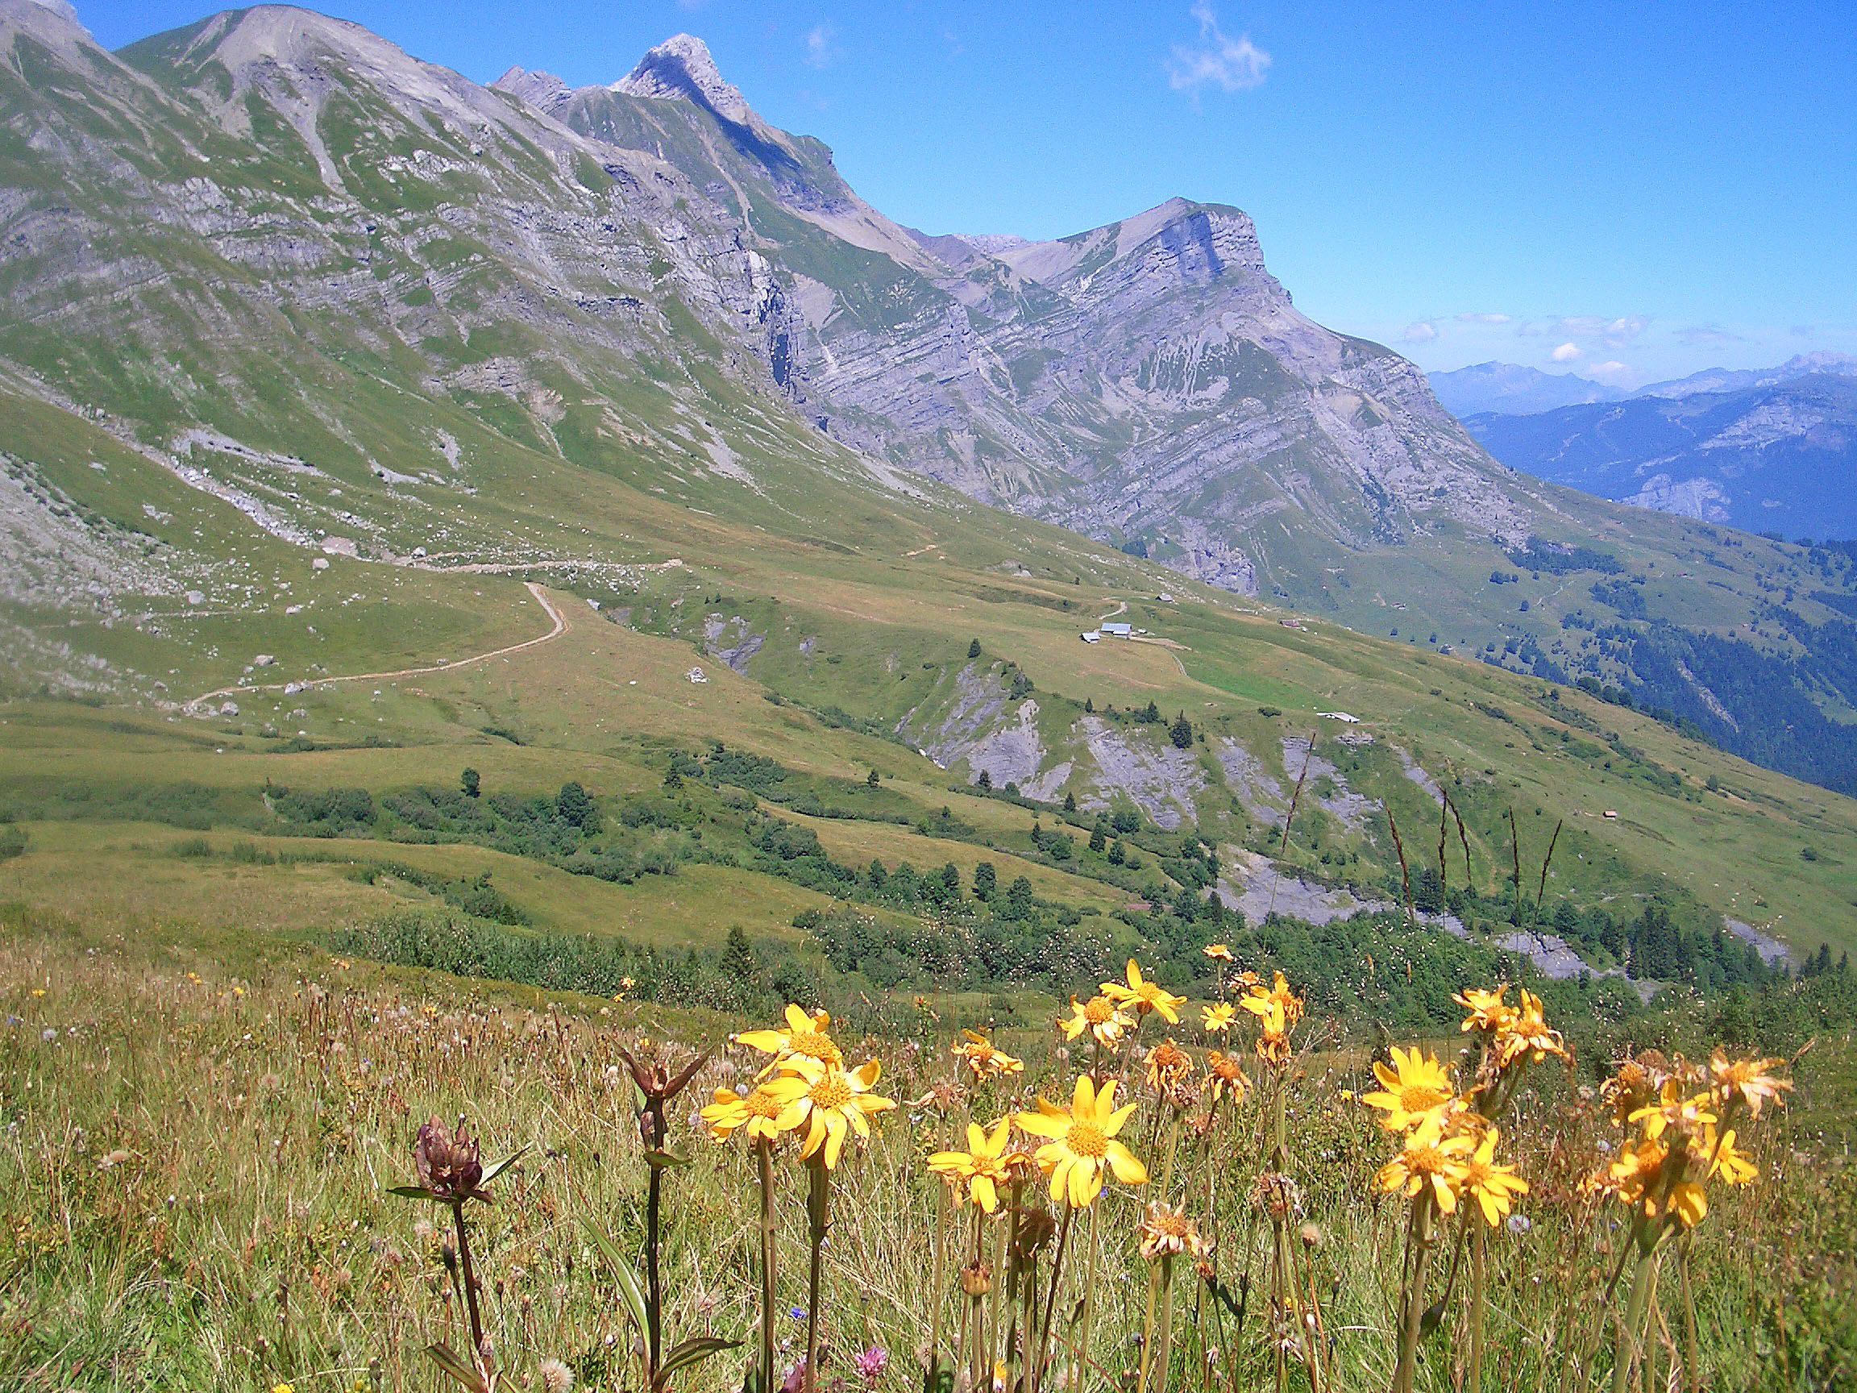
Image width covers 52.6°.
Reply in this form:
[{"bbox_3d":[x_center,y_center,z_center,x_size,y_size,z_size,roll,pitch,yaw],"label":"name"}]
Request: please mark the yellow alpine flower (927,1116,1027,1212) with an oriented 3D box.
[{"bbox_3d":[0.028,0.269,1.080,0.058,0.056,0.040,0,-27,1],"label":"yellow alpine flower"}]

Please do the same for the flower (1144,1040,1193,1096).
[{"bbox_3d":[0.162,0.251,1.270,0.033,0.037,0.034,0,-17,7],"label":"flower"}]

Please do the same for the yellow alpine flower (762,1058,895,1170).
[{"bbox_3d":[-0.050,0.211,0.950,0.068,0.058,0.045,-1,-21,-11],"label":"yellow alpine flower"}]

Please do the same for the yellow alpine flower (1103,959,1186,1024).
[{"bbox_3d":[0.152,0.208,1.320,0.058,0.045,0.052,0,-17,2],"label":"yellow alpine flower"}]

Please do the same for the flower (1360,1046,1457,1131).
[{"bbox_3d":[0.257,0.211,1.000,0.053,0.049,0.040,1,-26,19],"label":"flower"}]

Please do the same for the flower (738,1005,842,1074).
[{"bbox_3d":[-0.072,0.182,0.980,0.058,0.042,0.050,-1,-32,-9],"label":"flower"}]

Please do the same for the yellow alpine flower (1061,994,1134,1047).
[{"bbox_3d":[0.114,0.219,1.270,0.049,0.037,0.042,1,-22,10],"label":"yellow alpine flower"}]

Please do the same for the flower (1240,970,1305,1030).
[{"bbox_3d":[0.242,0.214,1.320,0.046,0.043,0.040,0,-17,0],"label":"flower"}]

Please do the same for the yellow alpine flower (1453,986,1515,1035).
[{"bbox_3d":[0.326,0.186,1.100,0.038,0.033,0.038,1,-16,17],"label":"yellow alpine flower"}]

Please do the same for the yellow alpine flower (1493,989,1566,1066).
[{"bbox_3d":[0.347,0.190,1.080,0.042,0.044,0.042,1,-16,13],"label":"yellow alpine flower"}]

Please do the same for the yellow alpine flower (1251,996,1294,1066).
[{"bbox_3d":[0.242,0.235,1.320,0.029,0.049,0.032,1,-12,10],"label":"yellow alpine flower"}]

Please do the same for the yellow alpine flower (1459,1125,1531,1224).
[{"bbox_3d":[0.307,0.261,1.020,0.041,0.055,0.038,-1,-16,-23],"label":"yellow alpine flower"}]

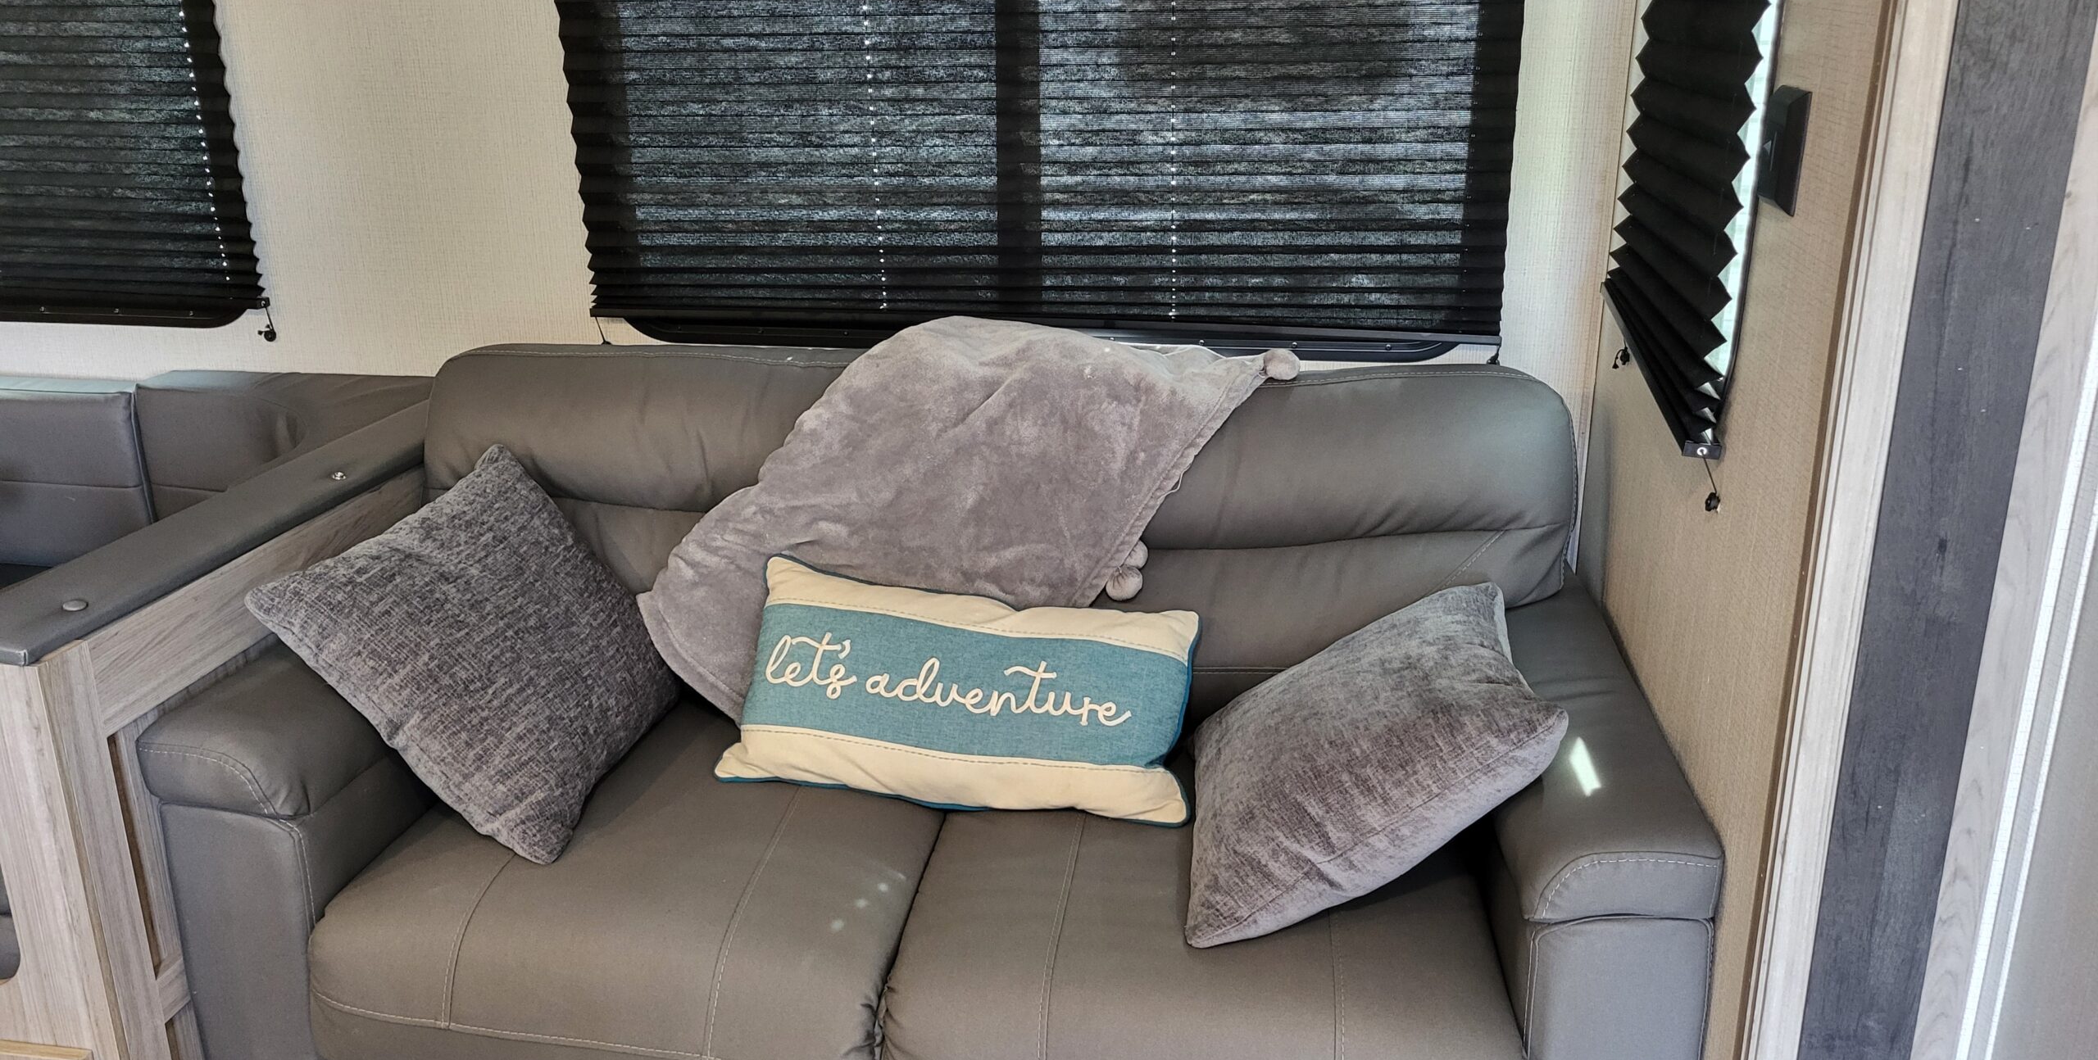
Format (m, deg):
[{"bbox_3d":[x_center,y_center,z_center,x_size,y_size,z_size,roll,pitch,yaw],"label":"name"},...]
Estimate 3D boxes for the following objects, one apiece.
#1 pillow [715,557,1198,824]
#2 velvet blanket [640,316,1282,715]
[{"bbox_3d":[-0.101,0.183,1.807,0.538,0.266,0.125,4,-24,13],"label":"pillow"},{"bbox_3d":[-0.088,-0.015,2.000,0.794,0.438,0.325,2,18,10],"label":"velvet blanket"}]

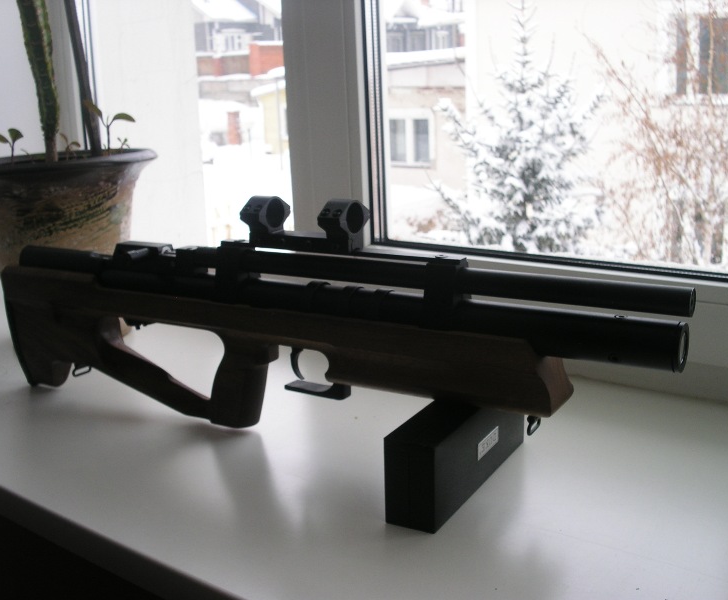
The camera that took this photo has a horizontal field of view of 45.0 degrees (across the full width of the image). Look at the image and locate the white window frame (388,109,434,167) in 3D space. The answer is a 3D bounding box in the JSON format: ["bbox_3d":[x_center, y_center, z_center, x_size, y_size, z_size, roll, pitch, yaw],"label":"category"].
[{"bbox_3d":[1.165,-4.058,22.000,1.420,1.460,0.150,7,17,30],"label":"white window frame"}]

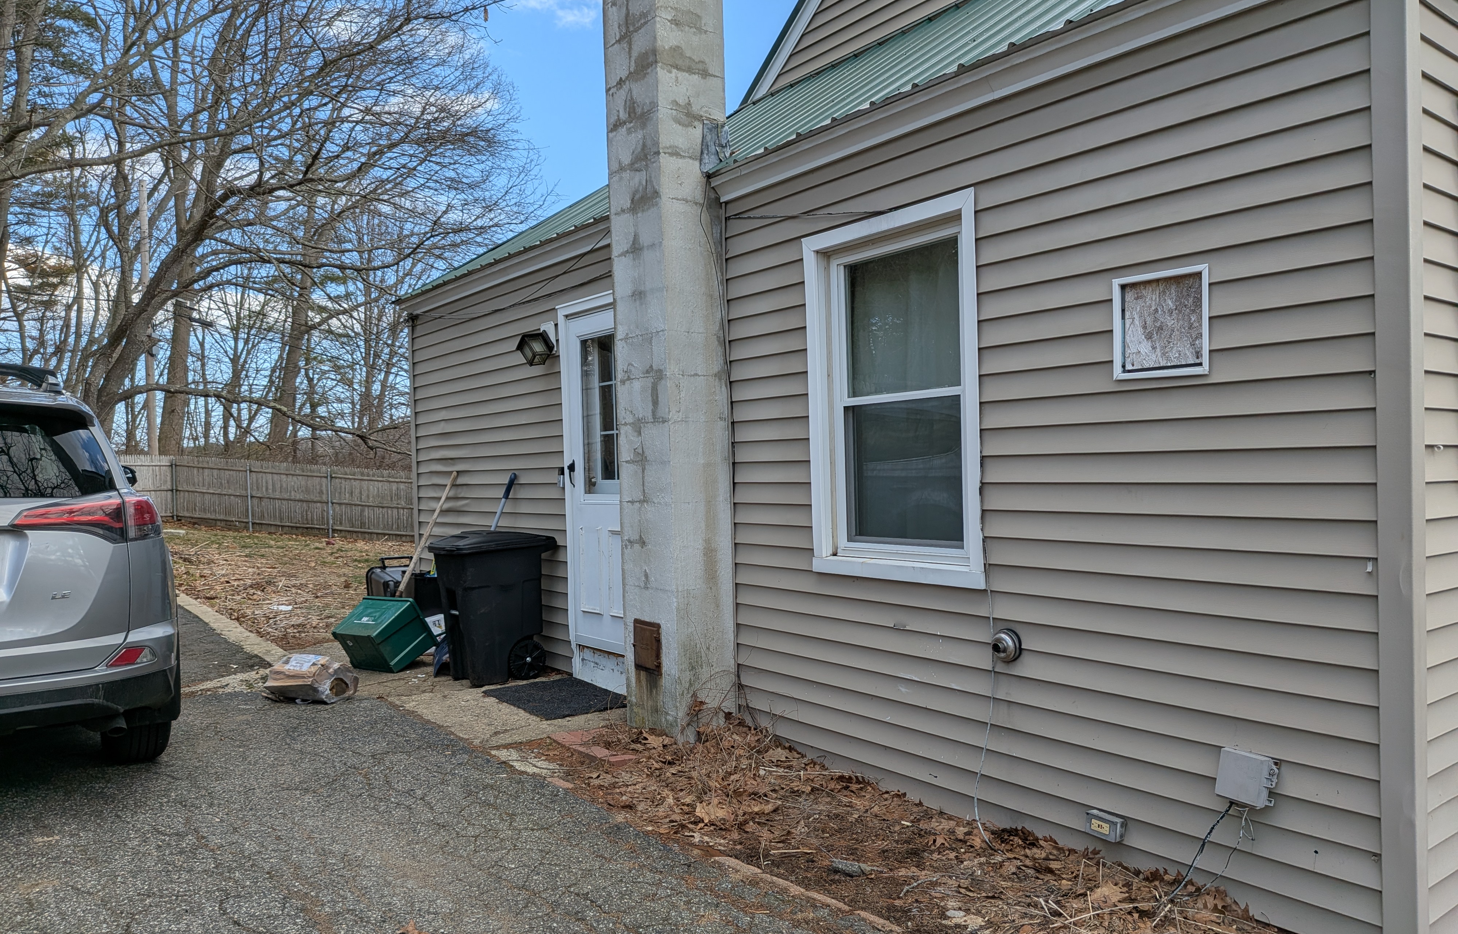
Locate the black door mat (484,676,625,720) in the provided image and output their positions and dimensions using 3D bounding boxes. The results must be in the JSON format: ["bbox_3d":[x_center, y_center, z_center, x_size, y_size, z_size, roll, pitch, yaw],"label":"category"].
[{"bbox_3d":[-0.967,1.332,5.871,0.590,0.012,0.880,-2,1,-33],"label":"black door mat"}]

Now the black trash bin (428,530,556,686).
[{"bbox_3d":[-1.502,0.878,6.484,0.680,0.930,0.570,-2,1,-30],"label":"black trash bin"}]

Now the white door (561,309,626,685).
[{"bbox_3d":[-0.706,0.183,5.969,0.090,2.290,1.020,-3,1,-37],"label":"white door"}]

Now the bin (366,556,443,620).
[{"bbox_3d":[-2.289,1.011,7.367,0.550,0.680,0.500,-3,1,-37],"label":"bin"}]

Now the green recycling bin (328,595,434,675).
[{"bbox_3d":[-2.334,1.140,6.806,0.515,0.371,0.345,-3,30,35],"label":"green recycling bin"}]

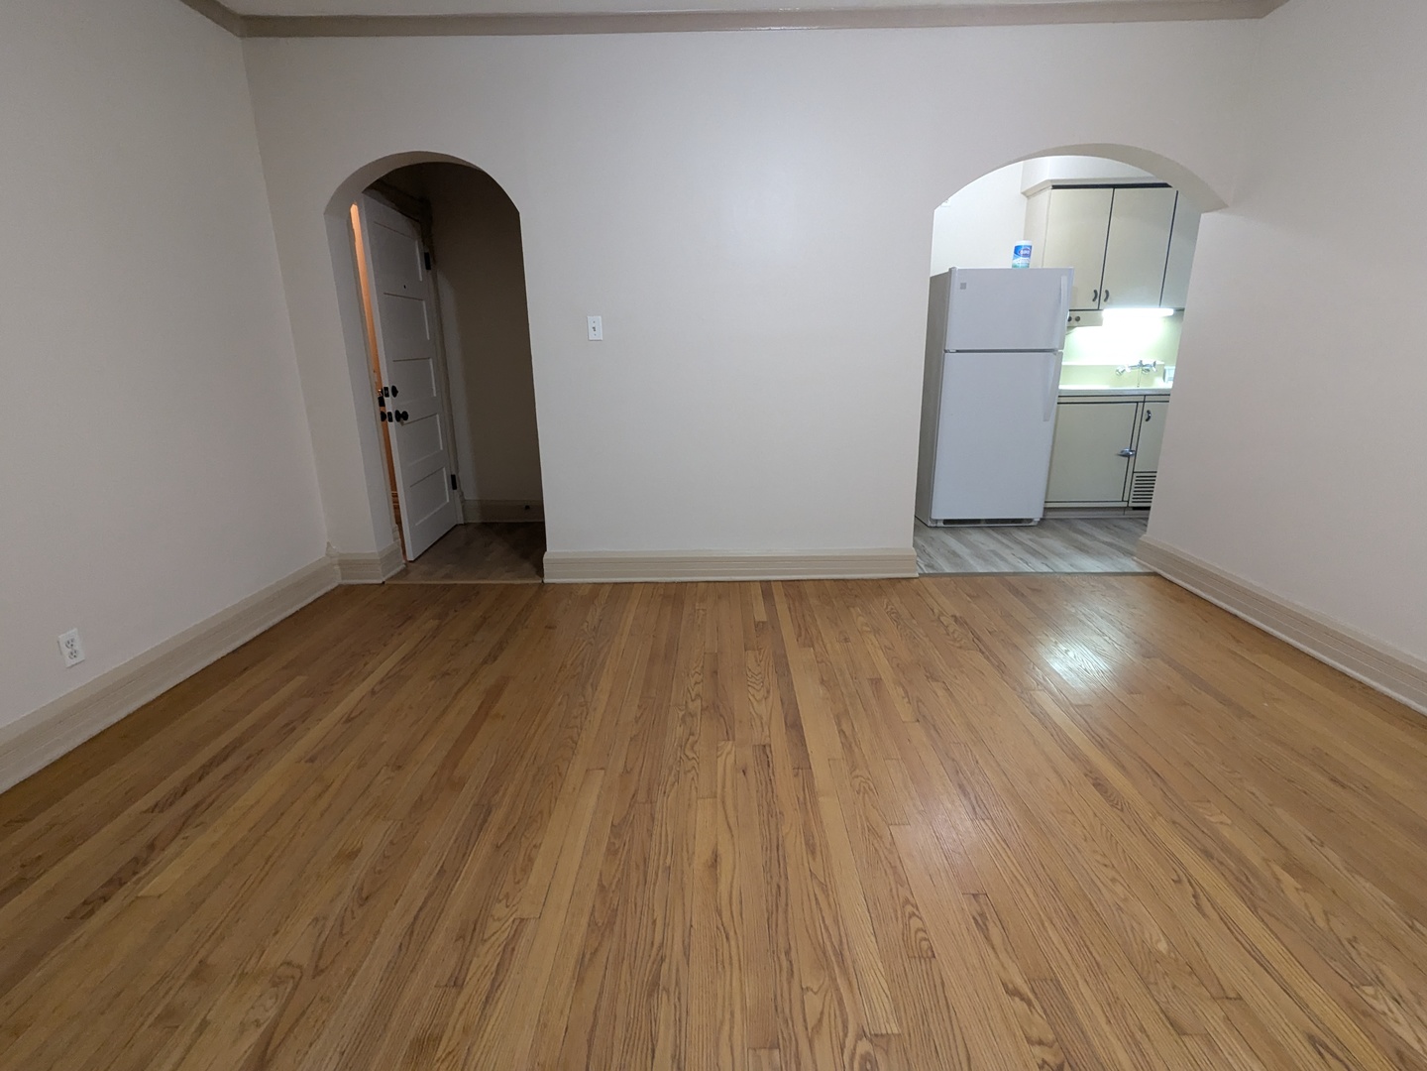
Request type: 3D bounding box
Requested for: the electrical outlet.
[{"bbox_3d":[-2.113,0.373,2.179,0.008,0.114,0.070,-1,16,1],"label":"electrical outlet"}]

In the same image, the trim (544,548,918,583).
[{"bbox_3d":[0.094,0.165,3.640,2.072,0.174,0.028,-1,16,0],"label":"trim"}]

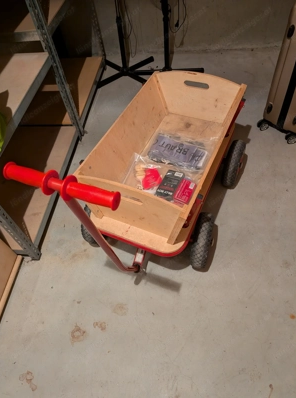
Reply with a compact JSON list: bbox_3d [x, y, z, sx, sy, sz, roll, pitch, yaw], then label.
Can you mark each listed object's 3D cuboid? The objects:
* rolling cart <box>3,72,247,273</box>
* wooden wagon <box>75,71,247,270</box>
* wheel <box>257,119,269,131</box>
[{"bbox_3d":[0.046,-0.175,1.171,0.610,0.920,1.100,18,58,19],"label":"rolling cart"},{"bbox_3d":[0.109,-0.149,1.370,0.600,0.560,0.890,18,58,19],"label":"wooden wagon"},{"bbox_3d":[0.774,-0.497,1.865,0.056,0.056,0.045,-24,55,-11],"label":"wheel"}]

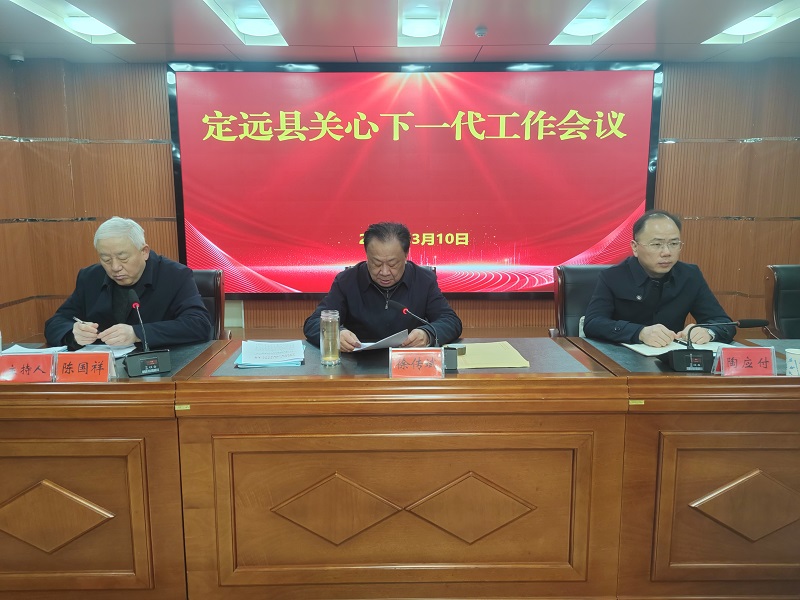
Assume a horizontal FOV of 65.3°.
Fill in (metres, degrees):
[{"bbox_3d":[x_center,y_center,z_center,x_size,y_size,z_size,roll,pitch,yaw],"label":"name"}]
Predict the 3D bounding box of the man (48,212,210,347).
[{"bbox_3d":[-1.059,0.302,2.586,0.618,1.285,0.721,0,8,0],"label":"man"}]

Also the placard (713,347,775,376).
[{"bbox_3d":[1.083,0.190,1.992,0.173,0.088,0.082,0,8,0],"label":"placard"}]

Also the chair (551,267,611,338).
[{"bbox_3d":[1.001,0.376,2.889,0.577,1.040,0.639,0,8,0],"label":"chair"}]

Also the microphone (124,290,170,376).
[{"bbox_3d":[-0.833,0.104,2.057,0.144,0.247,0.196,-3,9,-20],"label":"microphone"}]

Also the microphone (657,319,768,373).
[{"bbox_3d":[1.044,0.145,2.063,0.366,0.154,0.154,0,8,0],"label":"microphone"}]

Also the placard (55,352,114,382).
[{"bbox_3d":[-0.962,0.203,1.941,0.173,0.088,0.077,0,8,0],"label":"placard"}]

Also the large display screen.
[{"bbox_3d":[0.164,-1.240,6.688,5.171,2.503,0.144,0,8,0],"label":"large display screen"}]

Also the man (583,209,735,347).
[{"bbox_3d":[1.032,0.280,2.593,0.587,1.318,0.721,0,9,-2],"label":"man"}]

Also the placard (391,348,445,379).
[{"bbox_3d":[0.053,0.196,1.972,0.175,0.088,0.077,0,9,-1],"label":"placard"}]

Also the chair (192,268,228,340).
[{"bbox_3d":[-1.090,0.381,2.890,0.577,1.040,0.639,0,8,0],"label":"chair"}]

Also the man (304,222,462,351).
[{"bbox_3d":[-0.055,0.314,2.578,0.587,1.260,0.700,0,9,-2],"label":"man"}]

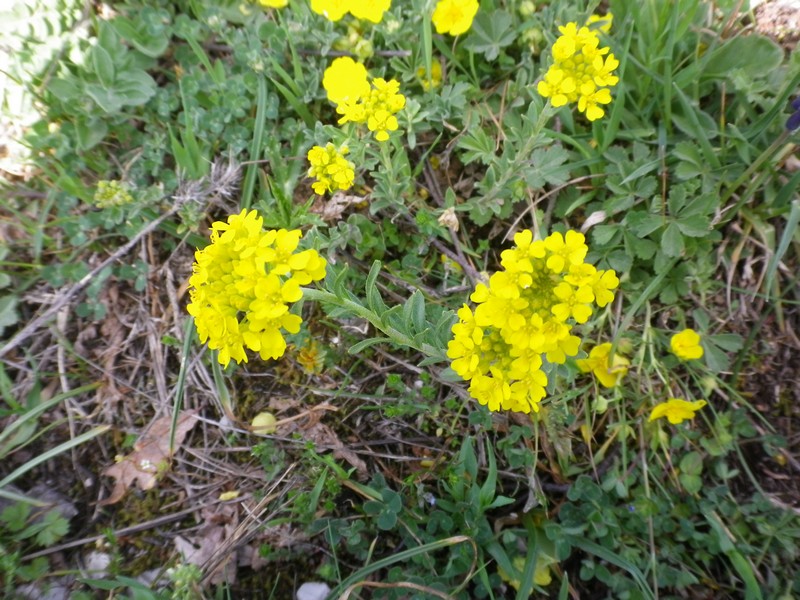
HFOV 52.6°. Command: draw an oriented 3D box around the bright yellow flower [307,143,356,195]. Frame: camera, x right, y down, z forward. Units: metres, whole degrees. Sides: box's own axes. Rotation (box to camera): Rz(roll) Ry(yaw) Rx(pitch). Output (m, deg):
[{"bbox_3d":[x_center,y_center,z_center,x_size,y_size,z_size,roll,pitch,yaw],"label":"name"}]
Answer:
[{"bbox_3d":[-0.032,-0.062,0.380,0.021,0.018,0.019,0,55,0],"label":"bright yellow flower"}]

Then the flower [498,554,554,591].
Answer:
[{"bbox_3d":[0.047,0.101,0.298,0.019,0.009,0.013,0,55,0],"label":"flower"}]

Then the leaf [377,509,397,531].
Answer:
[{"bbox_3d":[-0.005,0.083,0.305,0.007,0.004,0.008,0,55,0],"label":"leaf"}]

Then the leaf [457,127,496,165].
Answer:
[{"bbox_3d":[0.044,-0.087,0.460,0.023,0.007,0.027,21,66,12],"label":"leaf"}]

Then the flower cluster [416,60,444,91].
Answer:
[{"bbox_3d":[0.017,-0.128,0.460,0.015,0.014,0.014,0,49,0],"label":"flower cluster"}]

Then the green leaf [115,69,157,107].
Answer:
[{"bbox_3d":[-0.163,-0.131,0.500,0.025,0.007,0.027,-5,65,-9],"label":"green leaf"}]

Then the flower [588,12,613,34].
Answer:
[{"bbox_3d":[0.110,-0.151,0.444,0.017,0.007,0.015,16,63,10],"label":"flower"}]

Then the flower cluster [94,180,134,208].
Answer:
[{"bbox_3d":[-0.143,-0.053,0.405,0.019,0.012,0.014,-6,65,-7],"label":"flower cluster"}]

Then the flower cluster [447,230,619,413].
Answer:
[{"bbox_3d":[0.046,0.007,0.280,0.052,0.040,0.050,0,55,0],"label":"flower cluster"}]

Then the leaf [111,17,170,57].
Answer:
[{"bbox_3d":[-0.150,-0.152,0.471,0.032,0.010,0.017,34,71,6],"label":"leaf"}]

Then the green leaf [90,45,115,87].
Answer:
[{"bbox_3d":[-0.160,-0.126,0.435,0.012,0.013,0.018,0,55,0],"label":"green leaf"}]

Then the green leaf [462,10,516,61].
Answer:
[{"bbox_3d":[0.050,-0.148,0.455,0.031,0.005,0.030,0,82,3],"label":"green leaf"}]

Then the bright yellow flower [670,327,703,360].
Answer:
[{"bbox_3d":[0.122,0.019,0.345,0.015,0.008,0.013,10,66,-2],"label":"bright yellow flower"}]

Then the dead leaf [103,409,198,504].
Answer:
[{"bbox_3d":[-0.119,0.075,0.391,0.024,0.010,0.059,30,56,20],"label":"dead leaf"}]

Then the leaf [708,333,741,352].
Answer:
[{"bbox_3d":[0.145,0.019,0.362,0.016,0.003,0.009,9,70,13],"label":"leaf"}]

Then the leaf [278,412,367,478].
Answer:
[{"bbox_3d":[-0.031,0.059,0.325,0.036,0.008,0.022,37,63,23],"label":"leaf"}]

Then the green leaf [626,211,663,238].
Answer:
[{"bbox_3d":[0.130,-0.041,0.431,0.019,0.005,0.016,-16,61,-3],"label":"green leaf"}]

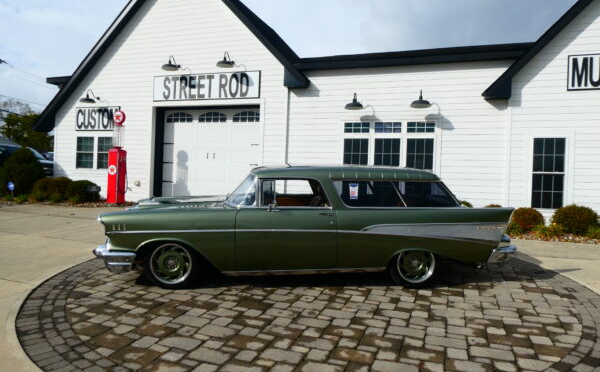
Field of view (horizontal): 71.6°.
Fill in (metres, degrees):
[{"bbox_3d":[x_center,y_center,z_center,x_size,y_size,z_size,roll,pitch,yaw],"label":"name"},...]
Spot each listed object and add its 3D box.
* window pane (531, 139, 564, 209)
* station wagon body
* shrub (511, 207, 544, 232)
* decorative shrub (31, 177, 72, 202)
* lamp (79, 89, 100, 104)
[{"bbox_3d":[5.644,-0.295,9.486,0.670,1.614,0.060,2,0,19],"label":"window pane"},{"bbox_3d":[0.150,0.497,5.820,5.120,1.460,1.890,2,0,-8],"label":"station wagon body"},{"bbox_3d":[4.856,0.717,8.900,0.780,0.520,0.760,2,0,19],"label":"shrub"},{"bbox_3d":[-7.814,0.049,13.125,1.120,0.720,1.000,2,0,19],"label":"decorative shrub"},{"bbox_3d":[-6.725,-2.846,13.362,0.470,0.430,0.680,2,0,19],"label":"lamp"}]

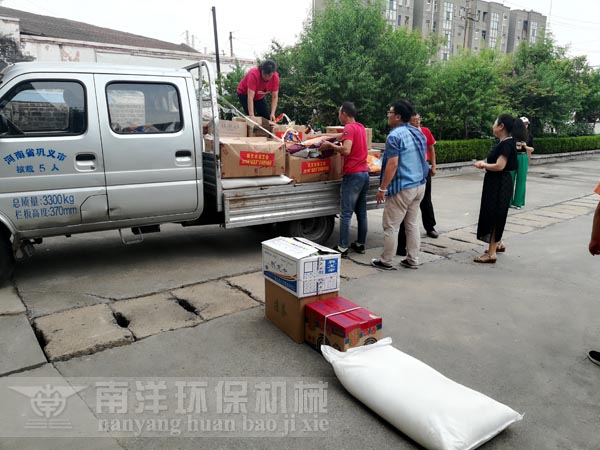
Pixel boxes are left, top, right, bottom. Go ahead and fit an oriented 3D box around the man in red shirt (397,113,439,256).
[{"bbox_3d":[1.450,-0.547,5.518,0.570,1.670,0.400,-7,14,-30],"label":"man in red shirt"}]

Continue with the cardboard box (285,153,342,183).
[{"bbox_3d":[0.074,-0.669,5.332,0.710,0.330,0.430,-8,14,-30],"label":"cardboard box"}]

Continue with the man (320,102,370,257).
[{"bbox_3d":[0.527,-0.508,5.174,0.540,1.740,0.500,9,15,35],"label":"man"}]

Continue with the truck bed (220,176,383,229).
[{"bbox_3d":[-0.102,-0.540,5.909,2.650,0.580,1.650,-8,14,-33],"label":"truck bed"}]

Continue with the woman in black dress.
[{"bbox_3d":[2.181,-0.404,4.950,0.500,1.590,0.460,4,13,21],"label":"woman in black dress"}]

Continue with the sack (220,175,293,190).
[{"bbox_3d":[-0.563,-0.482,4.965,0.820,0.140,0.480,-8,14,-30],"label":"sack"}]

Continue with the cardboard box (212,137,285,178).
[{"bbox_3d":[-0.601,-0.725,4.931,0.760,0.370,0.440,-8,14,-33],"label":"cardboard box"}]

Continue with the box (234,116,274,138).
[{"bbox_3d":[-0.672,-1.163,5.548,0.500,0.310,0.380,-8,14,-30],"label":"box"}]

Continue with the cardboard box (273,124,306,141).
[{"bbox_3d":[-0.222,-1.174,6.056,0.520,0.320,0.400,-8,14,-33],"label":"cardboard box"}]

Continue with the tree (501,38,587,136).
[{"bbox_3d":[12.694,-6.713,23.454,4.100,5.800,4.100,5,13,27],"label":"tree"}]

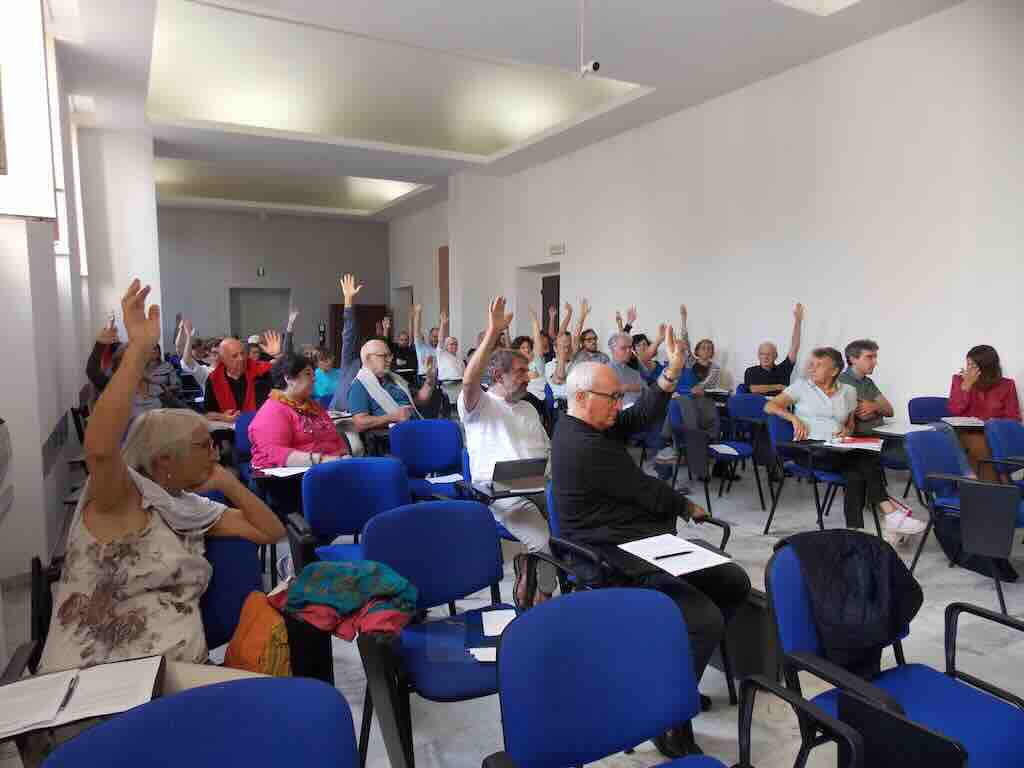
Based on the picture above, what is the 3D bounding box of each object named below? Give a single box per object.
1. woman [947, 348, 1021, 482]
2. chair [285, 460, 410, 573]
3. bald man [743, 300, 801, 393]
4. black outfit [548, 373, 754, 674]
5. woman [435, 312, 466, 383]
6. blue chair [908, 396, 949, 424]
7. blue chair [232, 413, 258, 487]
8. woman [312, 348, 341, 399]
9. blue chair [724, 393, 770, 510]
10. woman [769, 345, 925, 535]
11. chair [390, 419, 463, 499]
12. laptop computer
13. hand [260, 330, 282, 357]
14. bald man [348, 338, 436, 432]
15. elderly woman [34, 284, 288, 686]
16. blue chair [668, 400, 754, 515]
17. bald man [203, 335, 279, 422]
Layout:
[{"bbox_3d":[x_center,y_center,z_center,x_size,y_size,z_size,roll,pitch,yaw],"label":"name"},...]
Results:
[{"bbox_3d":[3.648,0.314,5.220,0.560,1.220,0.700,1,6,17],"label":"woman"},{"bbox_3d":[-0.622,0.775,3.129,0.590,0.810,0.580,-4,6,-27],"label":"chair"},{"bbox_3d":[2.394,0.049,6.300,0.580,1.560,0.740,0,6,5],"label":"bald man"},{"bbox_3d":[0.425,0.566,2.316,0.720,1.100,0.560,4,7,42],"label":"black outfit"},{"bbox_3d":[-0.731,-0.130,8.376,0.520,1.500,0.680,-3,6,-22],"label":"woman"},{"bbox_3d":[3.506,0.507,5.374,0.570,0.810,0.580,-4,6,-27],"label":"blue chair"},{"bbox_3d":[-1.549,0.637,4.616,0.570,0.810,0.580,-4,6,-28],"label":"blue chair"},{"bbox_3d":[-1.718,0.245,6.402,0.480,1.150,0.700,-4,7,-32],"label":"woman"},{"bbox_3d":[2.143,0.499,5.595,0.570,0.810,0.580,-3,6,-26],"label":"blue chair"},{"bbox_3d":[2.146,0.396,4.460,0.740,1.240,0.720,-2,6,-17],"label":"woman"},{"bbox_3d":[-0.415,0.643,3.930,0.560,0.810,0.570,-3,6,-26],"label":"chair"},{"bbox_3d":[0.033,0.397,2.950,0.255,0.150,0.180,-3,6,-24],"label":"laptop computer"},{"bbox_3d":[-1.485,-0.250,4.200,0.125,0.170,0.070,-3,6,-25],"label":"hand"},{"bbox_3d":[-0.859,0.343,4.917,0.620,1.320,0.760,-5,7,-38],"label":"bald man"},{"bbox_3d":[-0.846,0.511,1.757,0.660,1.500,0.780,-3,6,-28],"label":"elderly woman"},{"bbox_3d":[1.564,0.538,5.273,0.570,0.810,0.580,-3,6,-24],"label":"blue chair"},{"bbox_3d":[-2.004,0.325,5.165,0.620,1.330,0.760,-4,6,-27],"label":"bald man"}]

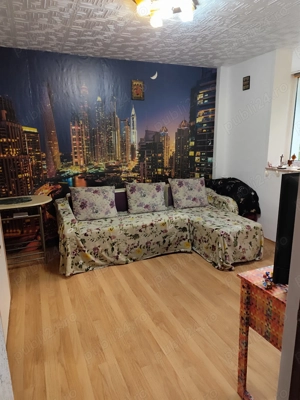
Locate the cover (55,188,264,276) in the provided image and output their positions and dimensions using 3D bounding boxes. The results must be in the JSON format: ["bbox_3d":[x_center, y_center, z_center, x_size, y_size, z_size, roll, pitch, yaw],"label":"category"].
[{"bbox_3d":[0.054,0.326,3.326,2.274,0.786,1.401,-6,14,-23],"label":"cover"}]

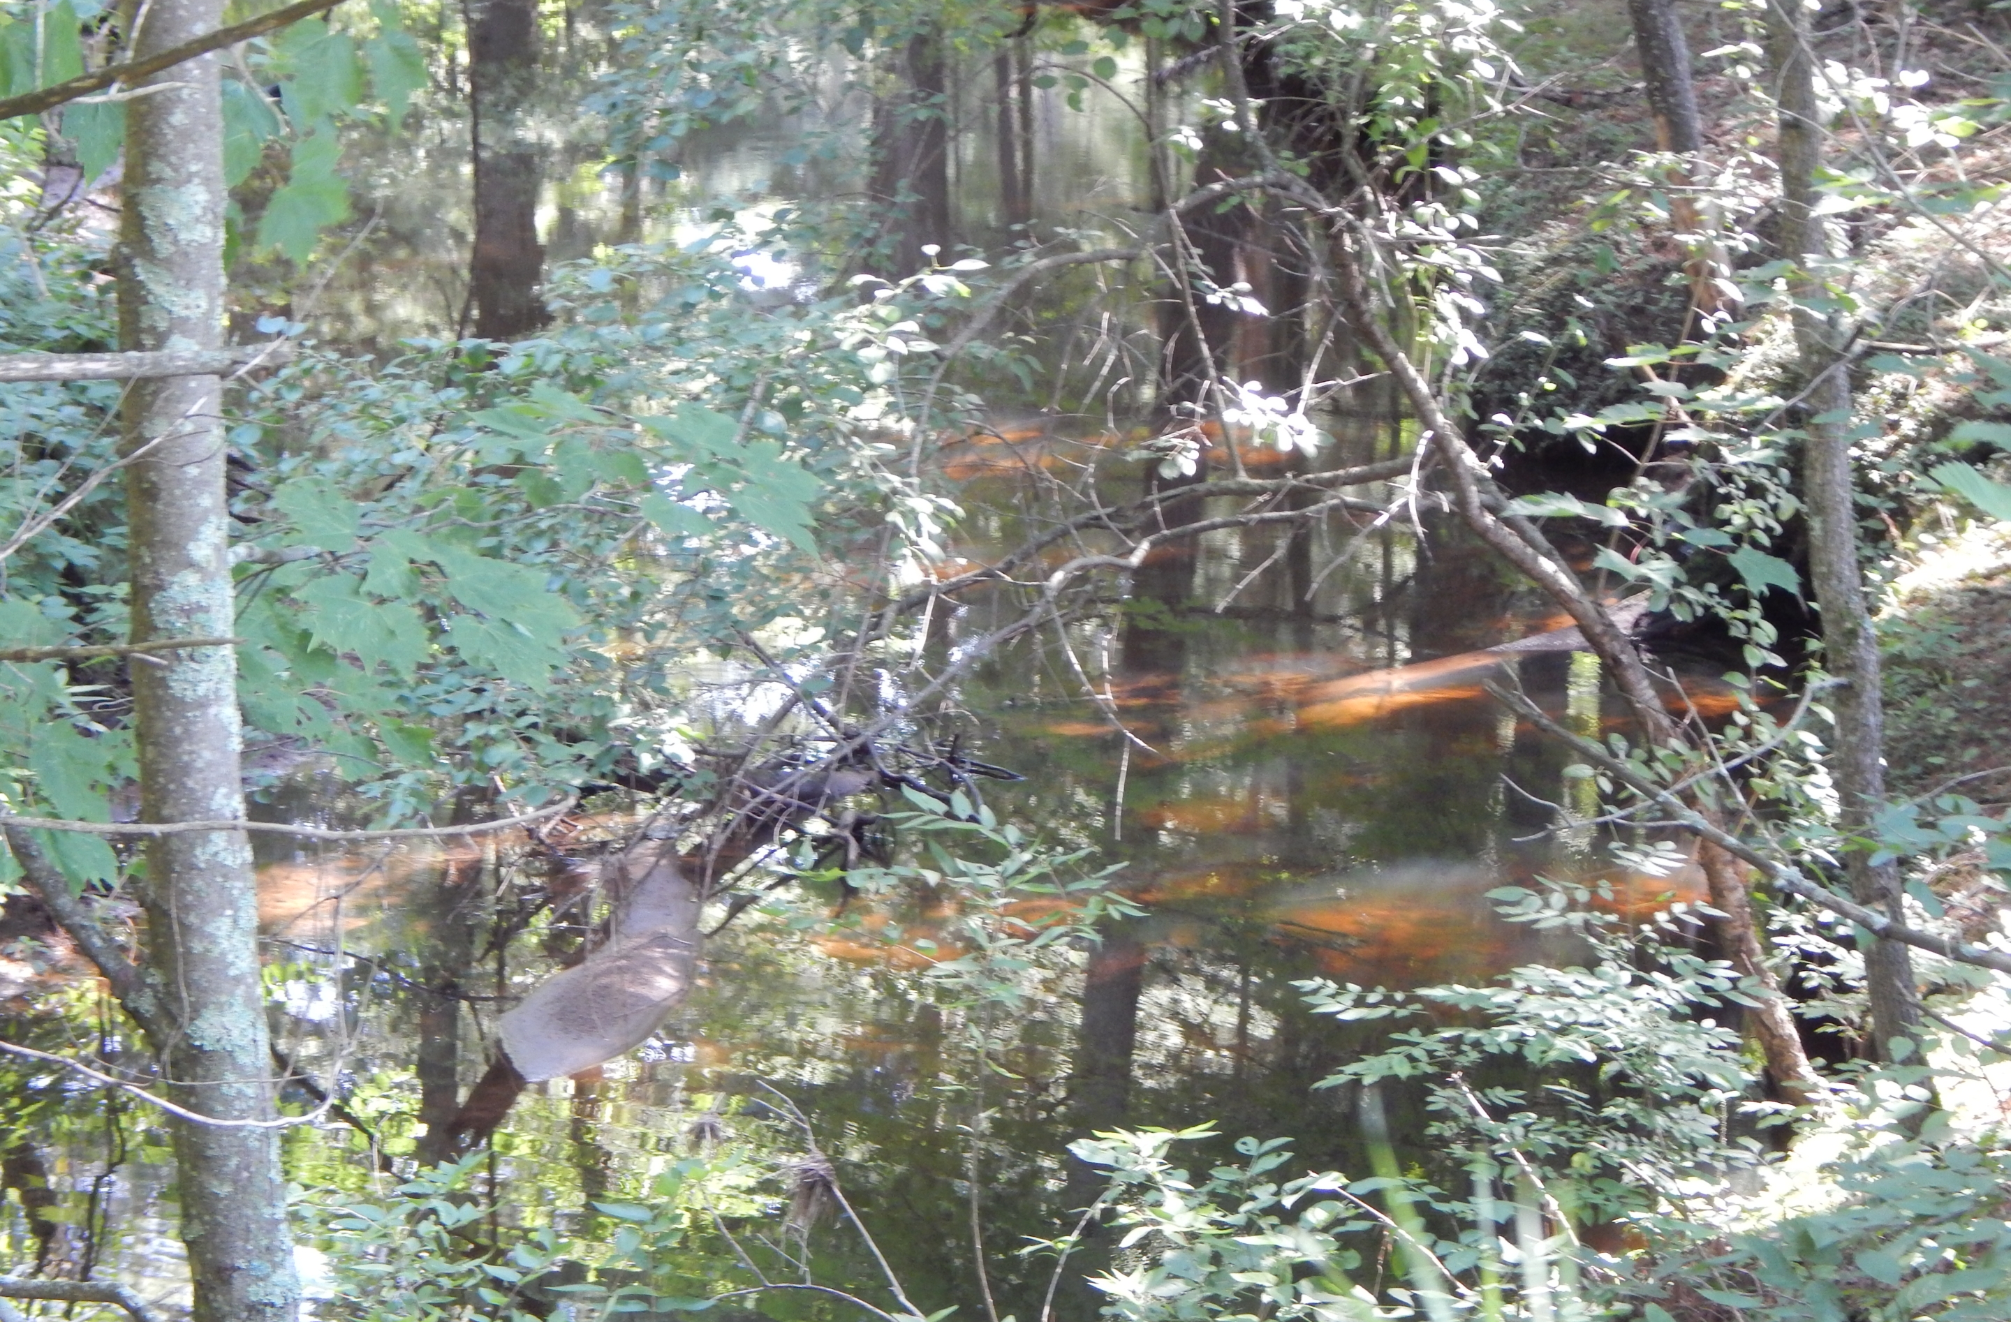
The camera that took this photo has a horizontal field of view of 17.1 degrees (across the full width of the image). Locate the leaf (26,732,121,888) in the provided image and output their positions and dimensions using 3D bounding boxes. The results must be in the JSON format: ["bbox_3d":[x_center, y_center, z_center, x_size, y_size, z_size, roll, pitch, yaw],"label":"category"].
[{"bbox_3d":[-0.795,0.127,5.700,0.082,0.133,0.035,0,13,0],"label":"leaf"}]

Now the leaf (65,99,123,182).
[{"bbox_3d":[-0.784,-0.451,5.800,0.065,0.072,0.035,0,13,0],"label":"leaf"}]

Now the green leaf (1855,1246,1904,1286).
[{"bbox_3d":[0.968,0.670,7.400,0.056,0.043,0.035,0,13,0],"label":"green leaf"}]

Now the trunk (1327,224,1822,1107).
[{"bbox_3d":[0.818,0.007,9.600,0.160,1.450,0.180,-28,0,6],"label":"trunk"}]

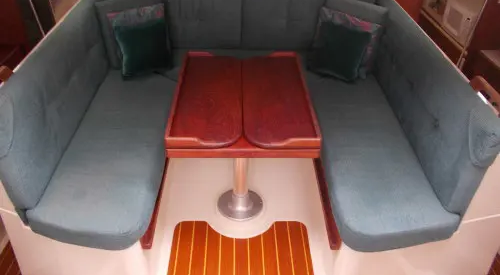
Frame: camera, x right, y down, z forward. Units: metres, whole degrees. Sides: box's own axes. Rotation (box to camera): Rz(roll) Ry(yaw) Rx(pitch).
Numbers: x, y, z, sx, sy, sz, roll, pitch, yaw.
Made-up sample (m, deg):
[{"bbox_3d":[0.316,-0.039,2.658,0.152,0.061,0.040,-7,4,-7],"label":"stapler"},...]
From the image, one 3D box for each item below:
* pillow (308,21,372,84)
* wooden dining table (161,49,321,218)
[{"bbox_3d":[0.516,-0.518,2.495,0.310,0.310,0.120,22,22,26],"label":"pillow"},{"bbox_3d":[-0.035,0.065,2.119,0.600,0.710,0.760,0,37,-1],"label":"wooden dining table"}]

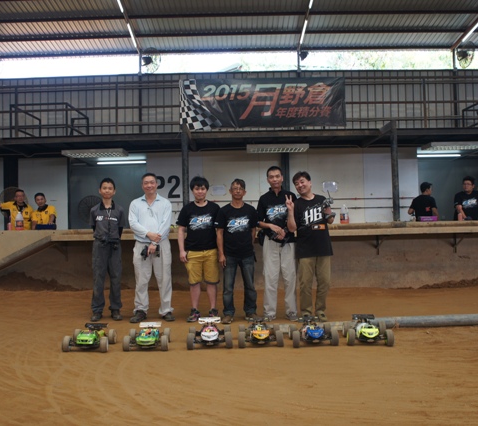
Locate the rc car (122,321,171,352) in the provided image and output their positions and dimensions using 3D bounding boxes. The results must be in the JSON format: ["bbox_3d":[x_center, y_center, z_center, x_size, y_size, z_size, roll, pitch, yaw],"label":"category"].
[{"bbox_3d":[-0.867,1.179,5.090,0.425,0.200,0.520,-1,-1,-2],"label":"rc car"}]

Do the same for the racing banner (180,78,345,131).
[{"bbox_3d":[0.432,-1.995,9.800,3.050,0.920,0.050,-1,-1,0],"label":"racing banner"}]

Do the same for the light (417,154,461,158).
[{"bbox_3d":[4.486,-1.293,12.200,1.200,0.080,0.100,-1,-1,0],"label":"light"}]

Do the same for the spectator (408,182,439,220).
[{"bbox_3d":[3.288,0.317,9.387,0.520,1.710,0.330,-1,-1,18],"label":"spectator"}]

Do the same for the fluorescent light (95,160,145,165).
[{"bbox_3d":[-2.612,-1.132,12.000,1.200,0.070,0.080,-1,-1,0],"label":"fluorescent light"}]

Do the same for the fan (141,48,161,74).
[{"bbox_3d":[-2.059,-3.565,12.500,0.620,0.620,0.380,0,9,-41],"label":"fan"}]

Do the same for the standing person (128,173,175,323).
[{"bbox_3d":[-1.018,0.394,6.187,0.540,1.710,0.330,-1,-1,-5],"label":"standing person"}]

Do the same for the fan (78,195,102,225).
[{"bbox_3d":[-3.298,-0.061,12.000,0.620,0.620,0.320,-1,-1,-6],"label":"fan"}]

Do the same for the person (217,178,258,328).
[{"bbox_3d":[-0.021,0.439,6.250,0.480,1.690,0.350,-1,-1,0],"label":"person"}]

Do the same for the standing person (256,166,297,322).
[{"bbox_3d":[0.456,0.364,6.310,0.490,1.820,0.380,-1,-1,2],"label":"standing person"}]

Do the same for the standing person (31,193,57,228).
[{"bbox_3d":[-3.404,0.480,9.337,0.470,1.670,0.350,-1,-1,-3],"label":"standing person"}]

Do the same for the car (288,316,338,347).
[{"bbox_3d":[0.712,1.142,5.090,0.425,0.200,0.520,-1,-1,0],"label":"car"}]

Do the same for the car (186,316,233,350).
[{"bbox_3d":[-0.272,1.128,5.000,0.410,0.205,0.520,-1,-1,-2],"label":"car"}]

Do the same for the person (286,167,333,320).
[{"bbox_3d":[0.835,0.399,6.270,0.570,1.740,0.420,-1,-1,5],"label":"person"}]

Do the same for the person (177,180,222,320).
[{"bbox_3d":[-0.455,0.412,6.188,0.500,1.665,0.300,-1,-1,-3],"label":"person"}]

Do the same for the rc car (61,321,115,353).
[{"bbox_3d":[-1.420,1.192,5.090,0.425,0.200,0.520,-1,-1,1],"label":"rc car"}]

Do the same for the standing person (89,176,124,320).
[{"bbox_3d":[-1.550,0.419,6.288,0.430,1.650,0.290,-1,-1,-5],"label":"standing person"}]

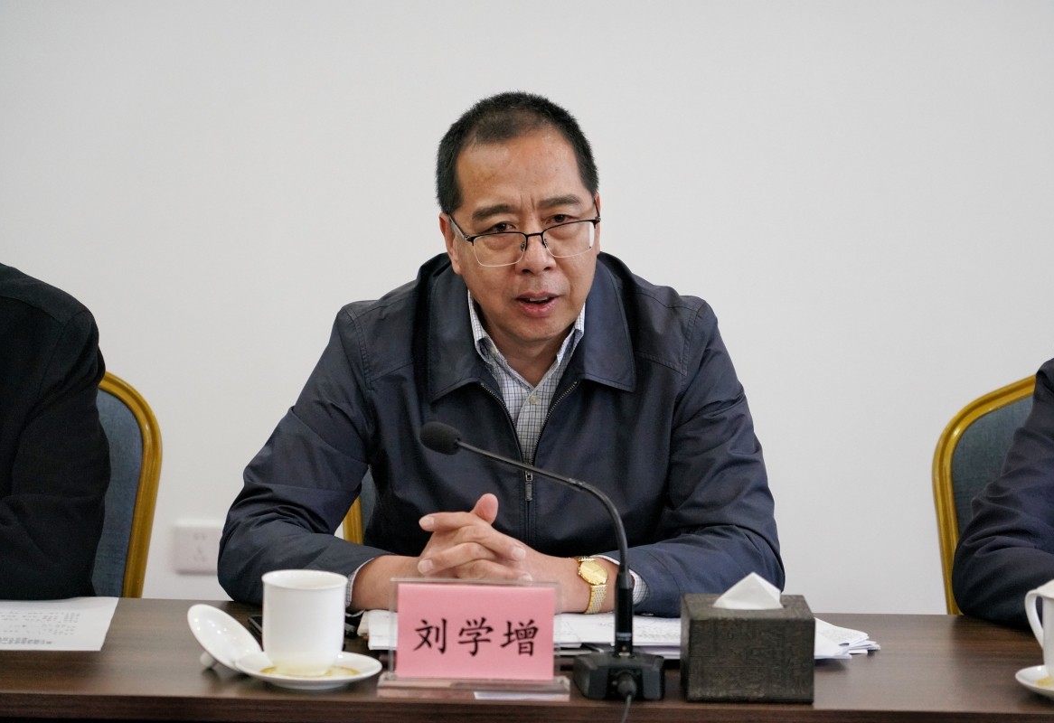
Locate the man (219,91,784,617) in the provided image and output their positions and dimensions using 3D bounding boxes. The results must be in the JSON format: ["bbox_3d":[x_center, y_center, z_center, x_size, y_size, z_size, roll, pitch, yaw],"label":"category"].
[{"bbox_3d":[-0.034,0.343,3.497,0.620,1.300,0.660,1,7,0],"label":"man"}]

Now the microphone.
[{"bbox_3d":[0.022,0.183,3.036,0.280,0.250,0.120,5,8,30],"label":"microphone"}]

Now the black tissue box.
[{"bbox_3d":[0.212,0.277,2.997,0.120,0.082,0.118,1,7,-1],"label":"black tissue box"}]

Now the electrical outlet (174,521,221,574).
[{"bbox_3d":[-0.535,0.305,5.074,0.086,0.086,0.014,1,7,0],"label":"electrical outlet"}]

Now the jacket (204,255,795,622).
[{"bbox_3d":[-0.030,0.190,3.468,0.620,0.620,0.500,1,7,0],"label":"jacket"}]

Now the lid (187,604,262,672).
[{"bbox_3d":[-0.303,0.282,3.027,0.090,0.035,0.090,43,24,0],"label":"lid"}]

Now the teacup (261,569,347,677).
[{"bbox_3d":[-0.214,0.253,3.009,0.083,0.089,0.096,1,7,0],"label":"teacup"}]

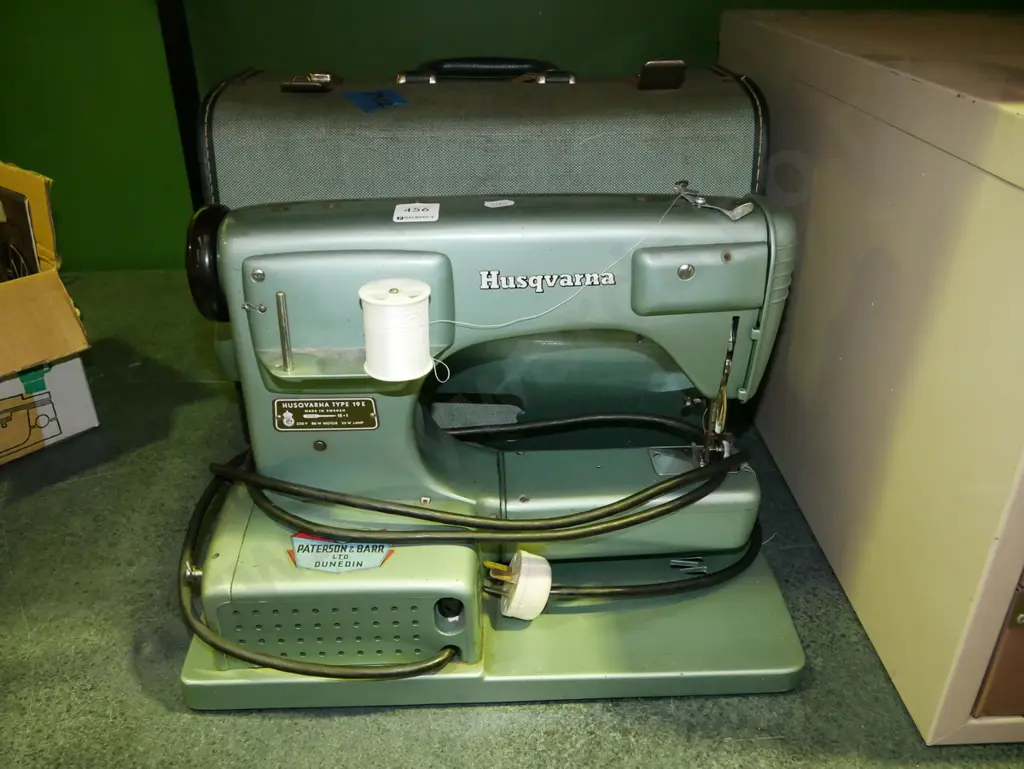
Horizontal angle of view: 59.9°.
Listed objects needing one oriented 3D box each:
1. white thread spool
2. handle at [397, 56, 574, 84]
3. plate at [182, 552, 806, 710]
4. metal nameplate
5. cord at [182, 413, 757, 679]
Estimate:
[{"bbox_3d":[-0.069,-0.034,0.533,0.043,0.052,0.043,-1,29,-2],"label":"white thread spool"},{"bbox_3d":[-0.021,-0.253,0.710,0.141,0.024,0.032,-1,29,-2],"label":"handle"},{"bbox_3d":[-0.012,0.146,0.638,0.391,0.023,0.188,-1,29,-2],"label":"plate"},{"bbox_3d":[-0.116,0.018,0.554,0.064,0.022,0.002,-1,29,-2],"label":"metal nameplate"},{"bbox_3d":[-0.020,0.095,0.604,0.392,0.104,0.180,-1,29,-2],"label":"cord"}]

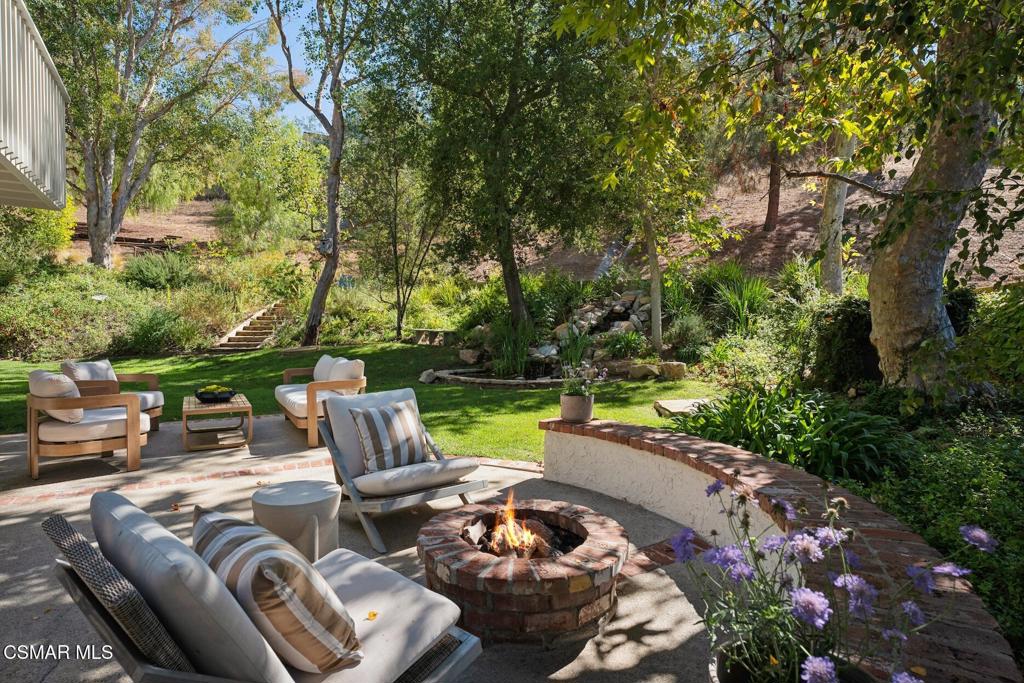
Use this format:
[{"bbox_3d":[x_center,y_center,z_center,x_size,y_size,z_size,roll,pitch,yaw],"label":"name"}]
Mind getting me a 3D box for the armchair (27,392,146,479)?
[{"bbox_3d":[-3.754,0.781,4.513,0.800,0.690,0.830,1,1,44],"label":"armchair"}]

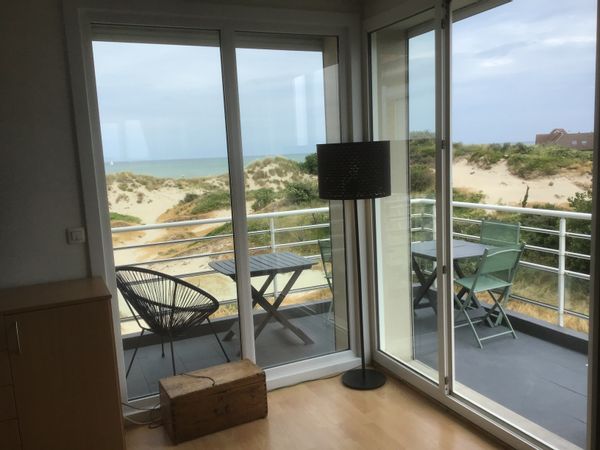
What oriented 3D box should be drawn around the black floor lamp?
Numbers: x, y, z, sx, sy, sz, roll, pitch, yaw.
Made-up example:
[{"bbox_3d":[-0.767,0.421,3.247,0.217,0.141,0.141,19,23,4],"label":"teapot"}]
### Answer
[{"bbox_3d":[0.366,0.253,3.365,0.440,1.520,0.440,-3,8,0],"label":"black floor lamp"}]

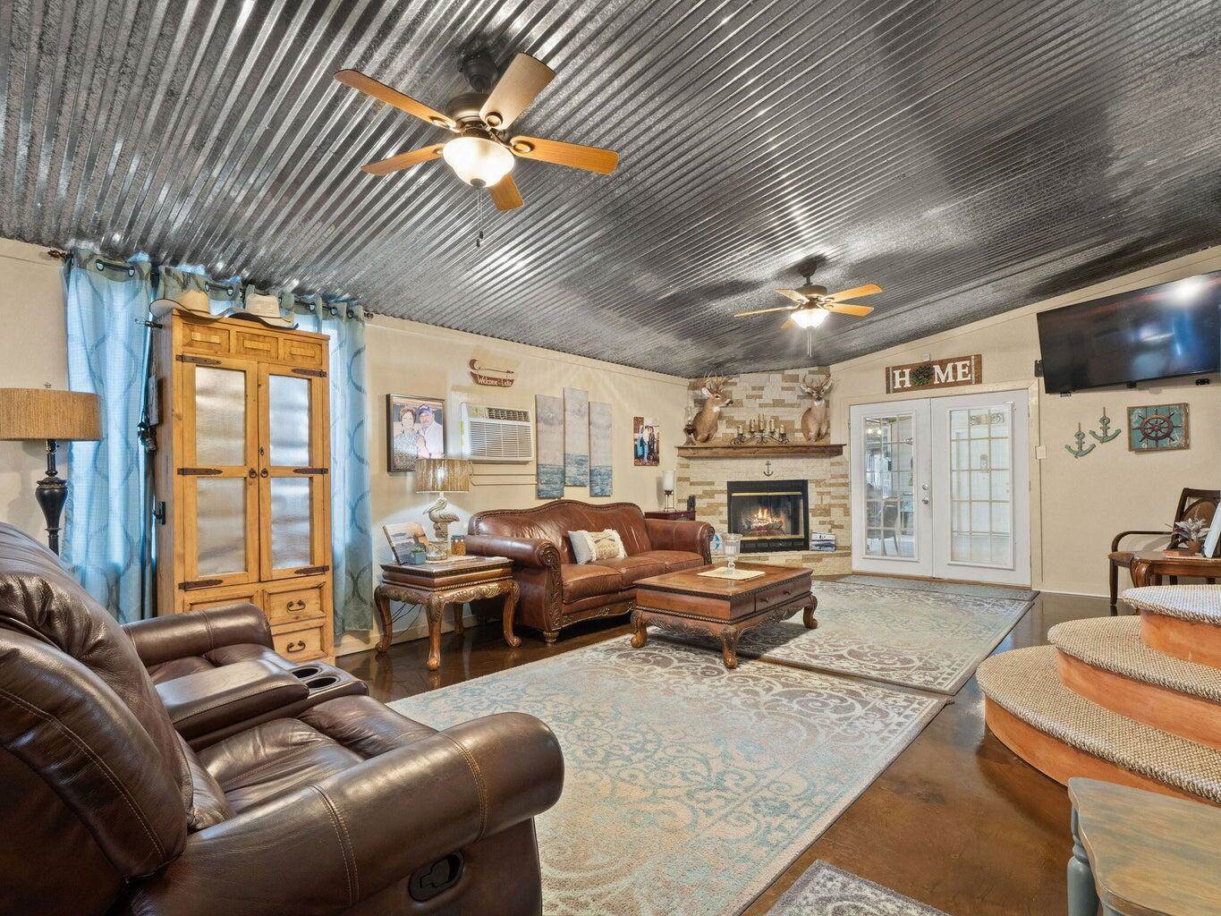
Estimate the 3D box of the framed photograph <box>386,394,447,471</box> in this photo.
[{"bbox_3d":[-1.431,-0.173,4.185,0.050,0.540,0.440,-2,-1,39],"label":"framed photograph"}]

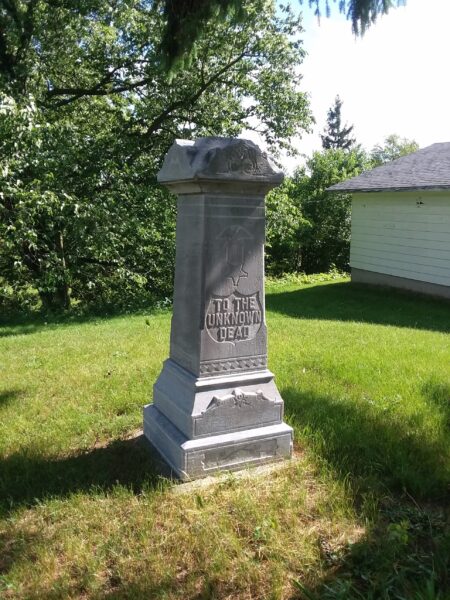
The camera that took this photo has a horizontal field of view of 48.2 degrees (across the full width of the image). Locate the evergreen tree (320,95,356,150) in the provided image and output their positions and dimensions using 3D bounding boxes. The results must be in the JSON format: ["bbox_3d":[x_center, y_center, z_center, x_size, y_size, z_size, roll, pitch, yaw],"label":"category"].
[{"bbox_3d":[7.876,-9.151,36.227,4.300,10.650,4.300,3,9,12],"label":"evergreen tree"}]

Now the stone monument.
[{"bbox_3d":[-0.050,-0.006,3.415,0.780,2.110,0.780,-3,10,-27],"label":"stone monument"}]

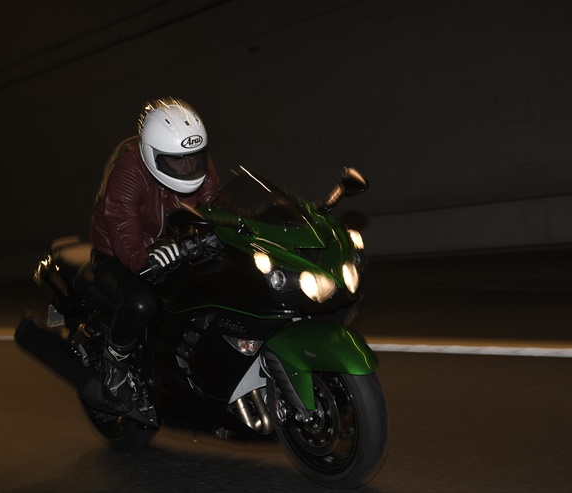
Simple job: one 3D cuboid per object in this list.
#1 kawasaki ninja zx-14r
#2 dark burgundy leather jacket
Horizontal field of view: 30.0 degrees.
[{"bbox_3d":[-0.390,0.320,4.345,0.770,1.170,2.170,-14,6,-37],"label":"kawasaki ninja zx-14r"},{"bbox_3d":[-0.514,-0.183,4.344,0.660,0.520,0.620,-8,2,-38],"label":"dark burgundy leather jacket"}]

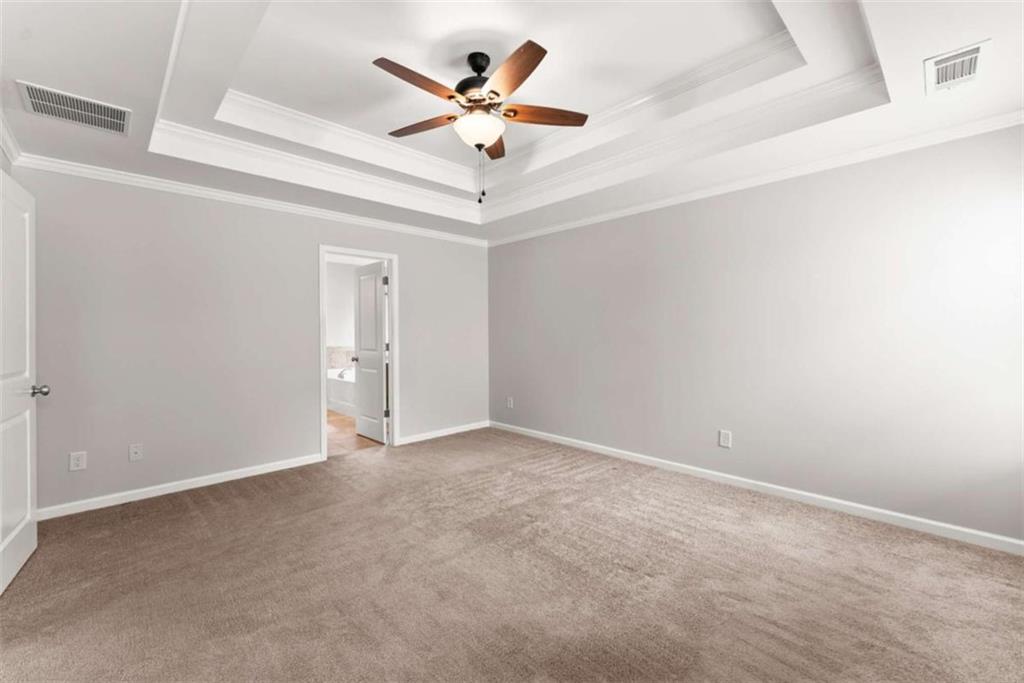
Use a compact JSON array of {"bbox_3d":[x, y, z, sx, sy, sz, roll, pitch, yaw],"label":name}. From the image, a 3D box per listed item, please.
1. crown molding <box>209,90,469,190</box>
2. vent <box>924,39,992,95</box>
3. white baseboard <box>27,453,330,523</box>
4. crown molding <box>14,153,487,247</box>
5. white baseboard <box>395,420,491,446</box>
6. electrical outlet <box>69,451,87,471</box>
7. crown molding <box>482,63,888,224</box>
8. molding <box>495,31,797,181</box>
[{"bbox_3d":[-1.088,-1.521,3.201,2.099,0.200,0.070,-2,2,-44],"label":"crown molding"},{"bbox_3d":[1.988,-1.208,1.789,0.370,0.020,0.186,-2,2,-44],"label":"vent"},{"bbox_3d":[-2.506,1.153,3.264,1.835,0.078,0.018,-2,2,-44],"label":"white baseboard"},{"bbox_3d":[-1.740,-1.213,3.926,4.009,0.066,0.064,-2,2,-44],"label":"crown molding"},{"bbox_3d":[-0.783,1.098,4.924,1.353,0.078,0.018,-2,2,-44],"label":"white baseboard"},{"bbox_3d":[-3.016,0.833,2.773,0.074,0.118,0.008,-2,2,-44],"label":"electrical outlet"},{"bbox_3d":[0.782,-1.340,3.194,0.070,0.189,3.269,-2,2,-44],"label":"crown molding"},{"bbox_3d":[0.547,-1.527,2.967,0.070,0.200,2.676,-2,2,-44],"label":"molding"}]

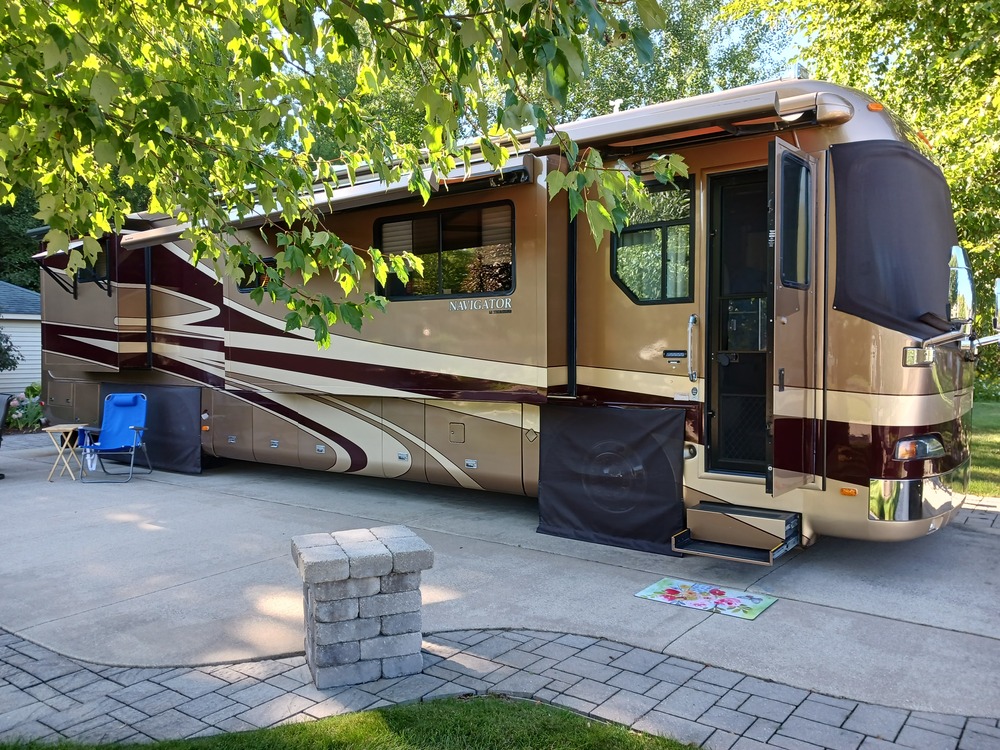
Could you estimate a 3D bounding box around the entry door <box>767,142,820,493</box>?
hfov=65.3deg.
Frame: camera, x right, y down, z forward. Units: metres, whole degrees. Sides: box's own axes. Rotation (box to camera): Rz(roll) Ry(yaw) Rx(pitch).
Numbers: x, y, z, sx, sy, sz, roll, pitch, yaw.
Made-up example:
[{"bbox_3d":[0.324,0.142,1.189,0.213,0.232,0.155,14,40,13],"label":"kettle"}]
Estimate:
[{"bbox_3d":[1.895,-0.352,5.039,0.060,2.200,0.760,1,2,41],"label":"entry door"}]

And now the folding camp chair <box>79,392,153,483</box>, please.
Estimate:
[{"bbox_3d":[-4.750,0.775,9.680,0.650,1.030,0.710,0,1,-4],"label":"folding camp chair"}]

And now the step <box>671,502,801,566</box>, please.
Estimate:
[{"bbox_3d":[1.637,1.096,5.445,0.730,0.280,0.500,1,2,37],"label":"step"}]

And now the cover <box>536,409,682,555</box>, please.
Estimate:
[{"bbox_3d":[0.866,0.815,6.310,1.340,1.120,0.050,1,2,37],"label":"cover"}]

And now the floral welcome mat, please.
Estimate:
[{"bbox_3d":[1.301,1.407,4.929,0.765,0.012,0.475,1,2,37],"label":"floral welcome mat"}]

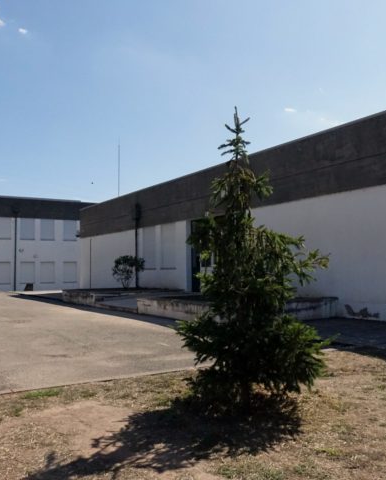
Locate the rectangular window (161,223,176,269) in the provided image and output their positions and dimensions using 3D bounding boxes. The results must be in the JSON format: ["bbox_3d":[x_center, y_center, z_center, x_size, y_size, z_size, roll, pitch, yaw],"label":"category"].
[{"bbox_3d":[-0.969,0.260,18.887,0.150,1.767,1.210,2,-4,-33],"label":"rectangular window"}]

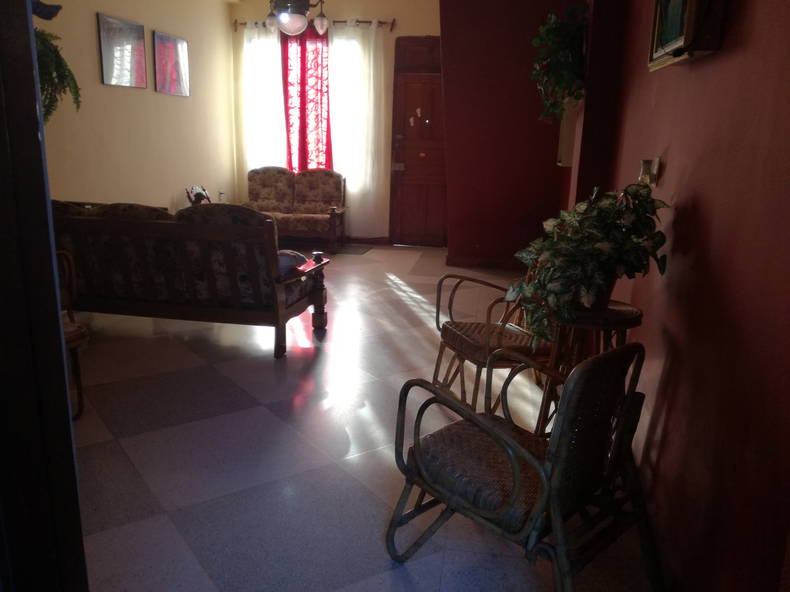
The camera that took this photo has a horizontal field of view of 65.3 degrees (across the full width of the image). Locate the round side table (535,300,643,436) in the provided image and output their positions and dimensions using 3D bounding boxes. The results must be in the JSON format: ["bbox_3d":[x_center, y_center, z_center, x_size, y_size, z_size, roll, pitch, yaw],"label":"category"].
[{"bbox_3d":[0.867,0.321,2.712,0.452,0.497,0.452,4,13,11],"label":"round side table"}]

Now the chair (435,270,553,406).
[{"bbox_3d":[0.560,0.154,2.926,0.588,0.712,0.508,-1,13,-14],"label":"chair"}]

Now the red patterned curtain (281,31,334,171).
[{"bbox_3d":[-1.129,-2.092,7.912,0.644,2.689,0.124,4,13,11],"label":"red patterned curtain"}]

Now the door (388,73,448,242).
[{"bbox_3d":[0.353,-1.714,7.880,0.836,2.158,0.068,4,13,11],"label":"door"}]

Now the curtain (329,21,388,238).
[{"bbox_3d":[-0.470,-2.044,7.788,0.746,2.689,0.136,4,13,11],"label":"curtain"}]

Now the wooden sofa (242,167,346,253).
[{"bbox_3d":[-1.289,-1.091,7.609,1.277,0.972,0.814,4,13,11],"label":"wooden sofa"}]

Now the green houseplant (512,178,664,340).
[{"bbox_3d":[0.806,-0.141,2.592,0.542,0.633,0.520,4,13,11],"label":"green houseplant"}]

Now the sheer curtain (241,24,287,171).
[{"bbox_3d":[-1.700,-2.134,8.019,0.644,2.689,0.124,4,13,11],"label":"sheer curtain"}]

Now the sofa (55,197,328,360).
[{"bbox_3d":[-1.476,-0.187,3.846,1.944,0.847,0.814,4,13,11],"label":"sofa"}]

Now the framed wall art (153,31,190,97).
[{"bbox_3d":[-2.376,-2.455,6.596,0.034,0.576,0.667,5,13,12],"label":"framed wall art"}]

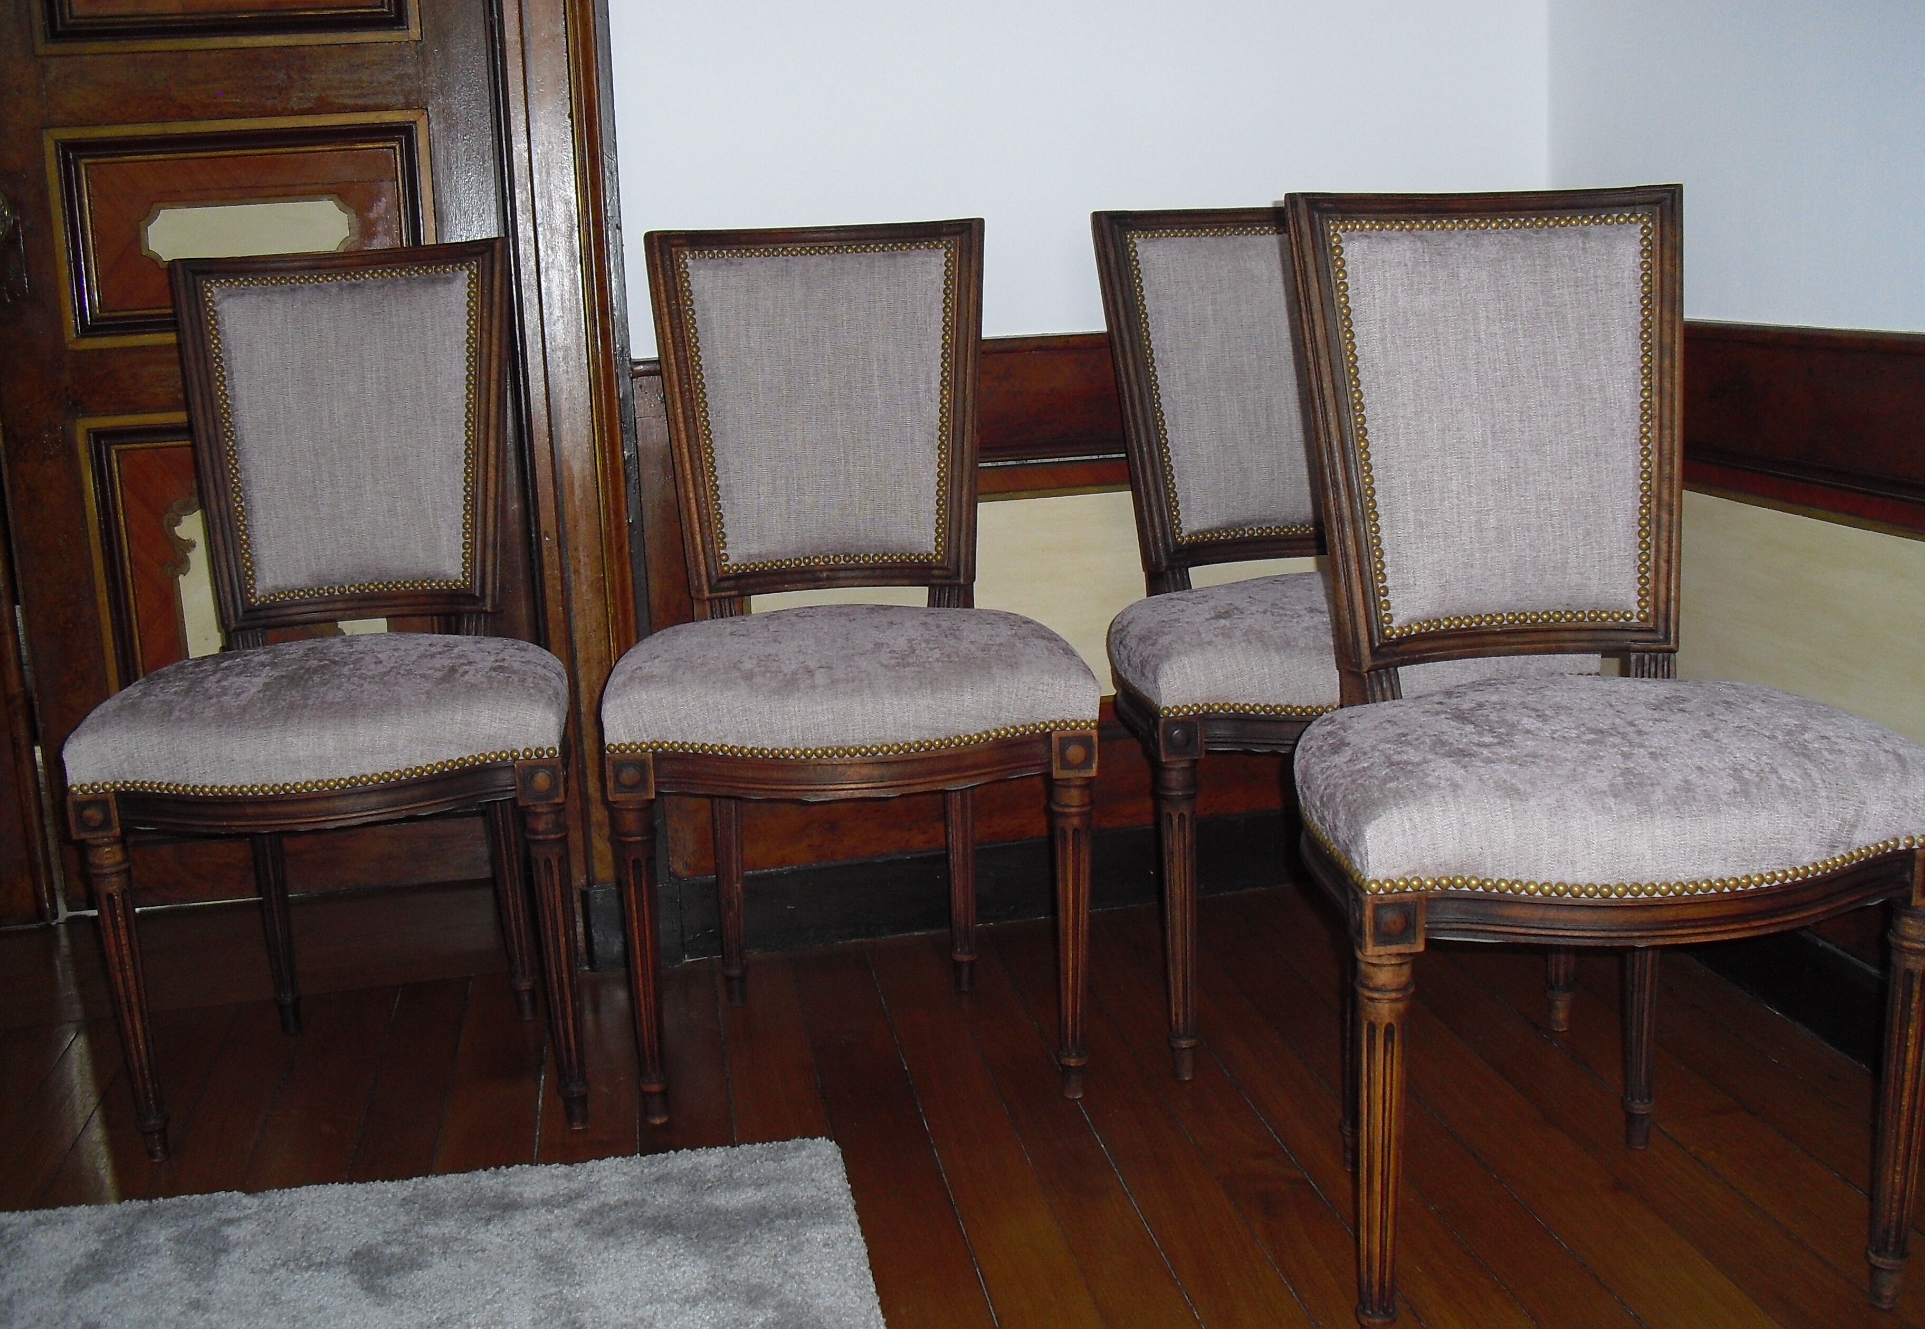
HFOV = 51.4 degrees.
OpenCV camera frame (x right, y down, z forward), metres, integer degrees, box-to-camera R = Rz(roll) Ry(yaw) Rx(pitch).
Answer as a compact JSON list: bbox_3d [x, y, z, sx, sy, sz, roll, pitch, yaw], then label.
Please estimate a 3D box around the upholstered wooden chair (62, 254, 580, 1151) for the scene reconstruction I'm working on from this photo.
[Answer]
[{"bbox_3d":[-0.679,0.017,2.200,0.510,0.954,0.536,-4,12,-7],"label":"upholstered wooden chair"}]

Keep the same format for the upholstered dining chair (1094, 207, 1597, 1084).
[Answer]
[{"bbox_3d":[0.418,-0.059,2.327,0.510,0.954,0.536,-4,12,-9],"label":"upholstered dining chair"}]

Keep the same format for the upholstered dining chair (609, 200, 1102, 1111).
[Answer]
[{"bbox_3d":[-0.135,-0.016,2.239,0.505,0.954,0.536,-3,12,-5],"label":"upholstered dining chair"}]

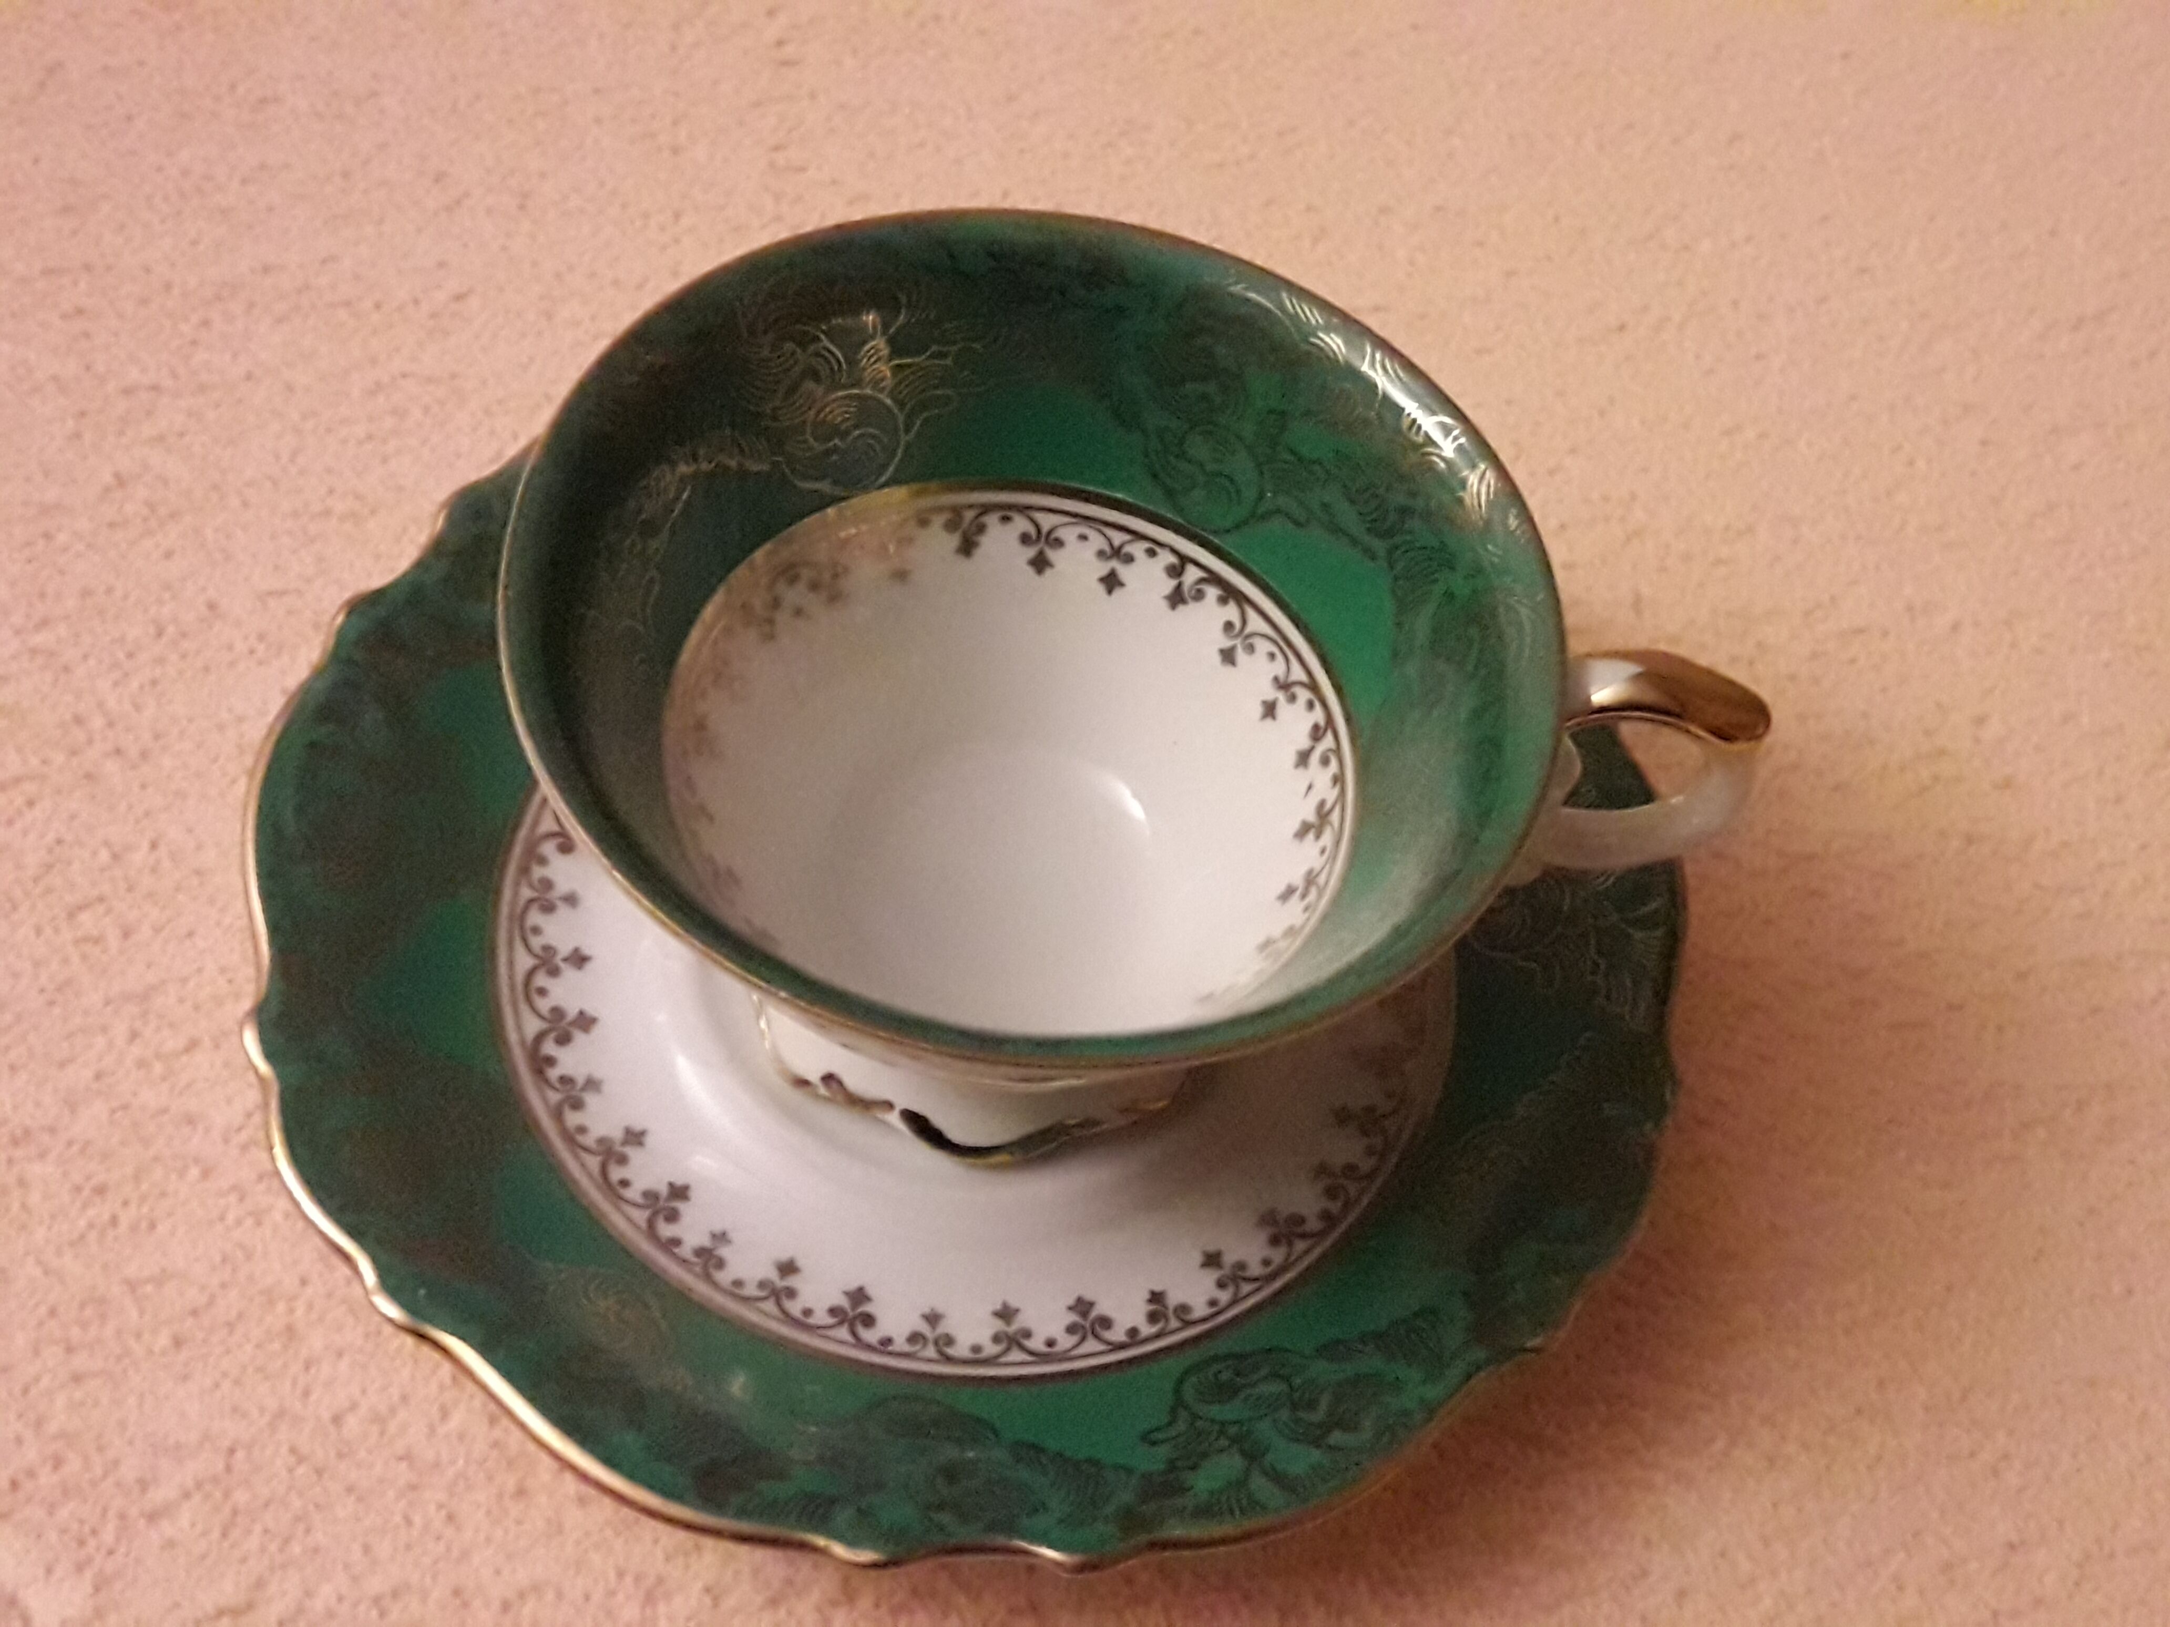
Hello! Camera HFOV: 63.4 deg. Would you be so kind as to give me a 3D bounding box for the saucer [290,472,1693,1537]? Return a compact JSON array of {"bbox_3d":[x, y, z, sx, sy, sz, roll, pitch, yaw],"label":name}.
[{"bbox_3d":[-0.010,0.007,0.191,0.147,0.024,0.147,0,58,-9],"label":"saucer"}]

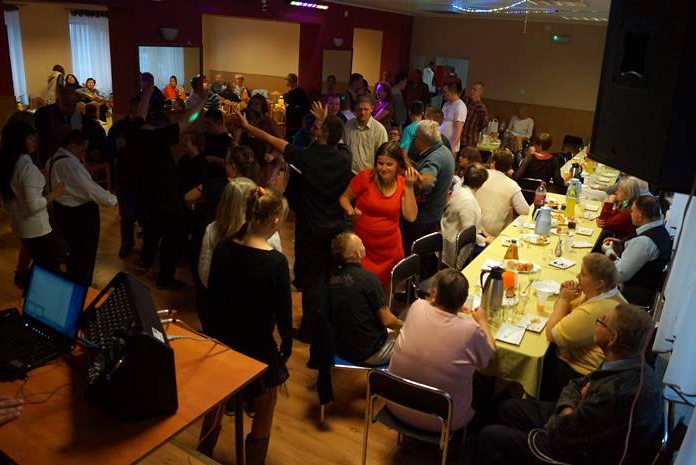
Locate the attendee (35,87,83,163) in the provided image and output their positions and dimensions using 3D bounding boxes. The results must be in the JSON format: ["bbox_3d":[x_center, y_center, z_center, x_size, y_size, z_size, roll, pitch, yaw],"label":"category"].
[{"bbox_3d":[-2.962,-0.722,5.695,0.550,1.654,0.400,-4,22,-19],"label":"attendee"}]

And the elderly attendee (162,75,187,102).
[{"bbox_3d":[-3.670,-2.588,11.039,0.500,1.250,0.600,-8,24,-28],"label":"elderly attendee"}]

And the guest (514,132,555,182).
[{"bbox_3d":[2.518,-0.596,7.011,0.520,1.300,0.750,15,24,29],"label":"guest"}]

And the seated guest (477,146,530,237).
[{"bbox_3d":[1.485,-0.164,5.453,0.750,1.250,0.520,-11,25,-32],"label":"seated guest"}]

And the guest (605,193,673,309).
[{"bbox_3d":[2.498,0.287,4.686,0.740,1.300,0.520,15,24,29],"label":"guest"}]

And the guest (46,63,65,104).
[{"bbox_3d":[-5.929,-2.723,10.850,0.550,1.400,0.500,-2,22,-14],"label":"guest"}]

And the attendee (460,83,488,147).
[{"bbox_3d":[2.154,-1.723,9.220,0.360,1.800,0.500,-10,24,-30],"label":"attendee"}]

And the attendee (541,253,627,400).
[{"bbox_3d":[1.566,0.751,3.366,0.720,1.270,0.520,15,24,29],"label":"attendee"}]

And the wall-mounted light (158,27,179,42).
[{"bbox_3d":[-2.221,-2.452,6.500,0.150,0.160,0.290,14,23,26],"label":"wall-mounted light"}]

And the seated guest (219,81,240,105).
[{"bbox_3d":[-2.700,-2.783,12.042,0.480,1.280,0.750,3,21,0],"label":"seated guest"}]

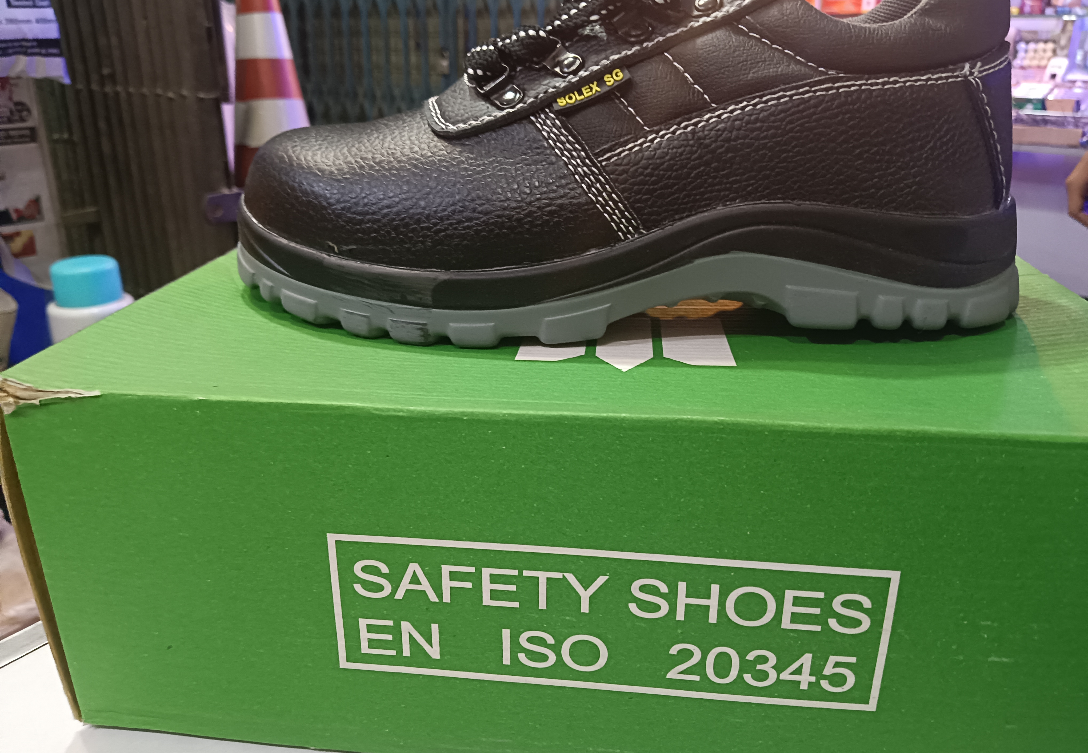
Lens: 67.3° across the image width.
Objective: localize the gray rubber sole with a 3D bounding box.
[{"bbox_3d":[0.025,-0.044,0.296,0.288,0.033,0.106,1,23,3],"label":"gray rubber sole"}]

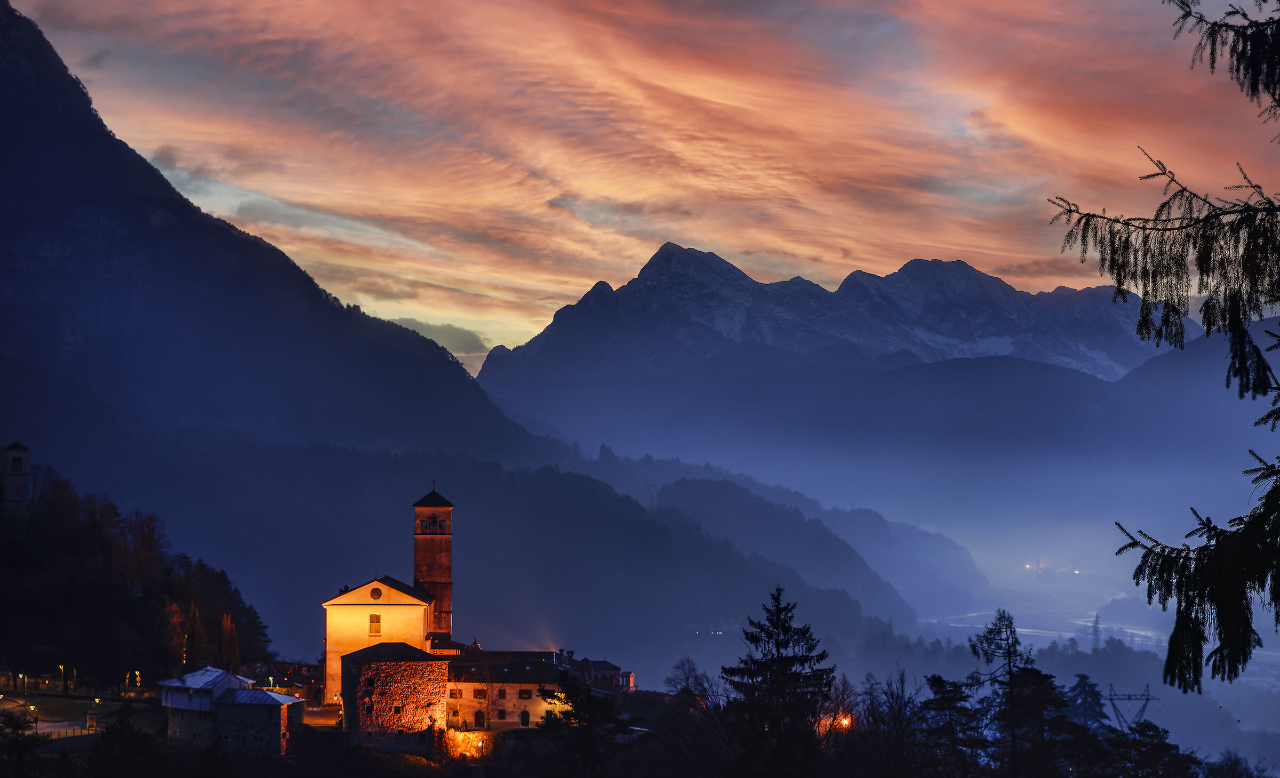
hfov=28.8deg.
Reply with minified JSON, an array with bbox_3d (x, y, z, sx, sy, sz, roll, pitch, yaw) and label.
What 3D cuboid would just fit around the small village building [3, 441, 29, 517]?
[{"bbox_3d":[-122.810,18.350,490.000,4.800,16.000,4.800,1,-3,-10],"label":"small village building"}]

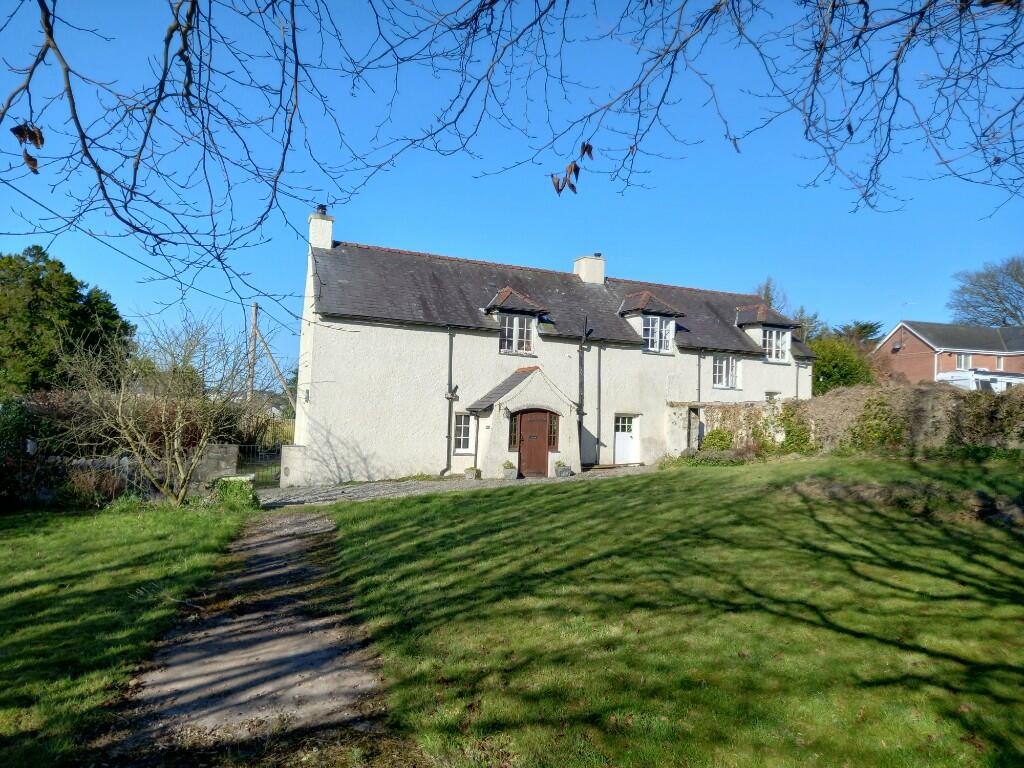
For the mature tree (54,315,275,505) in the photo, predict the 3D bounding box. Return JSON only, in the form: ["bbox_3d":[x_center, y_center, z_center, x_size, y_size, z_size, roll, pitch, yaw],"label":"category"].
[{"bbox_3d":[-7.635,0.570,16.200,4.551,4.111,4.300,2,-4,0],"label":"mature tree"}]

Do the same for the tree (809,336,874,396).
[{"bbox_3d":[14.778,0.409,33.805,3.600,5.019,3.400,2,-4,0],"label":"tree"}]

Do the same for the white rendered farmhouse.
[{"bbox_3d":[2.038,-0.954,27.987,19.313,9.412,7.400,4,-5,-21],"label":"white rendered farmhouse"}]

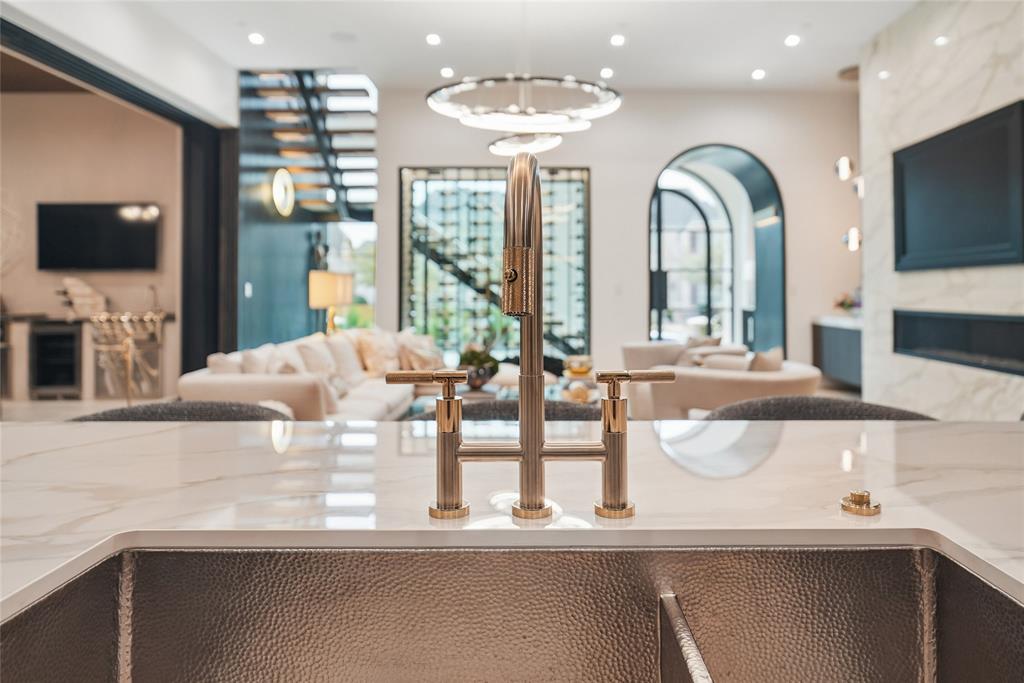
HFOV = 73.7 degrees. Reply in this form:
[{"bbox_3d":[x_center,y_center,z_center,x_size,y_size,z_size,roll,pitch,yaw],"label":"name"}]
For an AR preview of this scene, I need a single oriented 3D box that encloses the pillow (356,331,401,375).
[{"bbox_3d":[-1.212,0.109,6.200,0.470,0.450,0.170,-2,-17,-37],"label":"pillow"}]

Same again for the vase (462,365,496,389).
[{"bbox_3d":[-0.270,0.290,5.500,0.260,0.210,0.260,0,2,2],"label":"vase"}]

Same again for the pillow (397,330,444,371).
[{"bbox_3d":[-0.858,0.103,6.400,0.480,0.440,0.170,0,-20,-13],"label":"pillow"}]

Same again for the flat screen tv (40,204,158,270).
[{"bbox_3d":[-4.915,-1.240,8.100,1.430,0.810,0.060,0,2,2],"label":"flat screen tv"}]

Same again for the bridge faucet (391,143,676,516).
[{"bbox_3d":[0.023,0.002,0.740,0.352,0.425,0.245,0,2,3],"label":"bridge faucet"}]

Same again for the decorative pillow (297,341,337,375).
[{"bbox_3d":[-1.554,0.158,5.400,0.150,0.420,0.440,-23,-7,23],"label":"decorative pillow"}]

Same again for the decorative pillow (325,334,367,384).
[{"bbox_3d":[-1.415,0.153,5.800,0.160,0.450,0.450,-23,-7,23],"label":"decorative pillow"}]

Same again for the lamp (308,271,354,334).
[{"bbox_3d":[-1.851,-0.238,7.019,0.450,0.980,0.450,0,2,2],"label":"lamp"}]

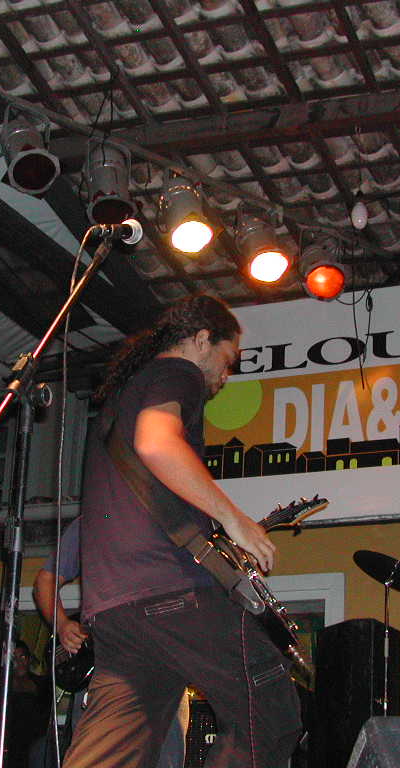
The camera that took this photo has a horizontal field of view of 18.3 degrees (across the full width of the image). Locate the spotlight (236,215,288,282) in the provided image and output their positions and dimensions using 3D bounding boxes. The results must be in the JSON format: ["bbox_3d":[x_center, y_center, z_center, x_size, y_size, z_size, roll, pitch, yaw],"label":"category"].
[{"bbox_3d":[0.330,-0.706,6.472,0.255,0.370,0.255,5,-50,-15],"label":"spotlight"}]

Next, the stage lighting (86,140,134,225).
[{"bbox_3d":[-0.419,-0.935,5.887,0.255,0.370,0.255,4,-33,-13],"label":"stage lighting"}]

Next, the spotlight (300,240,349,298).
[{"bbox_3d":[0.659,-0.632,6.737,0.255,0.370,0.255,2,-56,-4],"label":"spotlight"}]

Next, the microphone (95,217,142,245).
[{"bbox_3d":[-0.165,-0.303,2.471,0.052,0.052,0.165,-5,4,25],"label":"microphone"}]

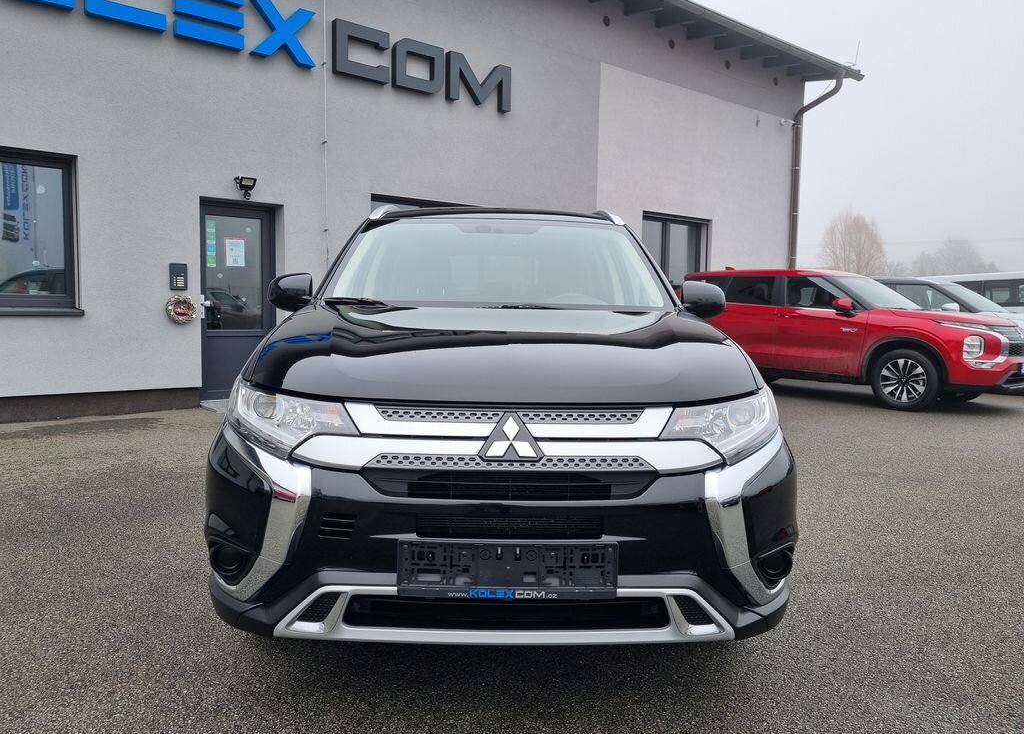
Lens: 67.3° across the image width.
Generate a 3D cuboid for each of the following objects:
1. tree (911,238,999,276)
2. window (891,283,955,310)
[{"bbox_3d":[43.071,-8.295,75.340,8.300,8.695,8.300,1,4,0],"label":"tree"},{"bbox_3d":[6.414,-1.083,11.987,0.130,0.400,0.980,-3,6,-39],"label":"window"}]

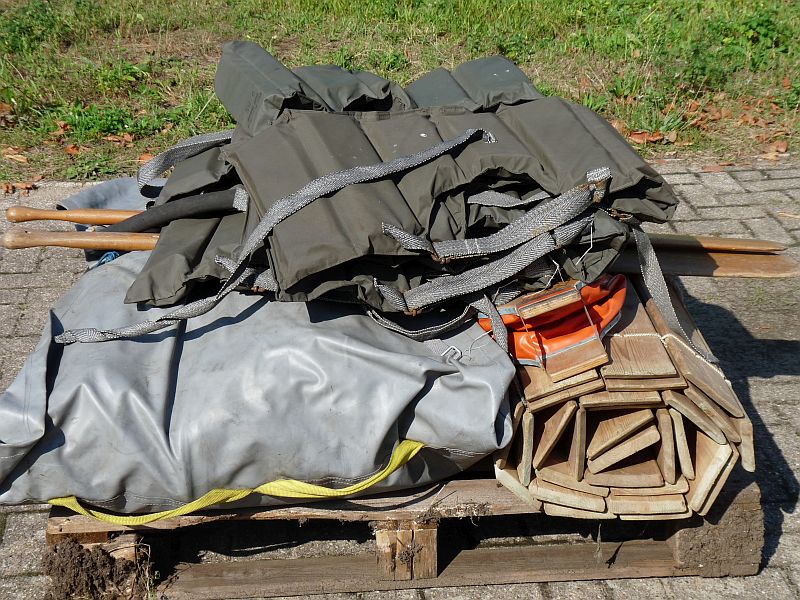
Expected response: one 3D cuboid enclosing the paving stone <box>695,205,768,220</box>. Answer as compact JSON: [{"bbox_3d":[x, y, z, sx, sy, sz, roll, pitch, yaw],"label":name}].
[{"bbox_3d":[0.962,-0.221,4.226,0.204,0.070,0.100,-3,24,-6],"label":"paving stone"}]

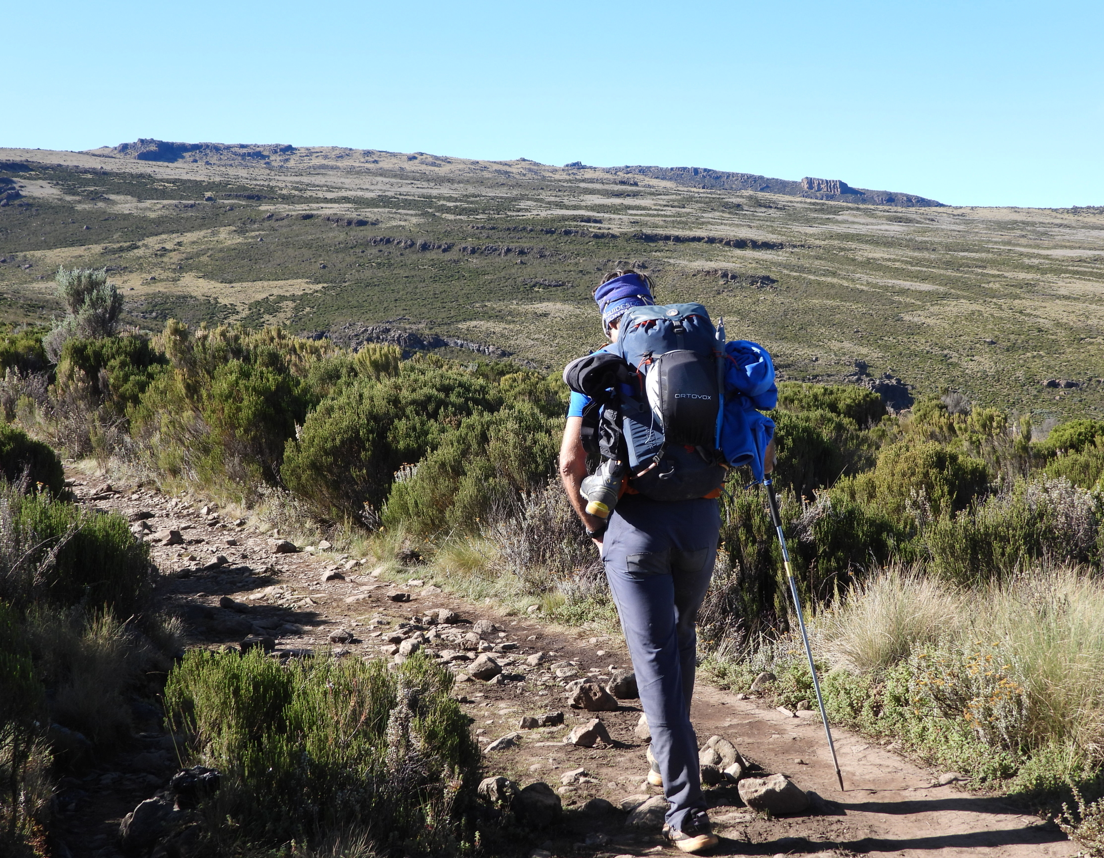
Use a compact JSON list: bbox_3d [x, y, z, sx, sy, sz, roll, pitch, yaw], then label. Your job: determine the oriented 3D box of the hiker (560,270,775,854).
[{"bbox_3d":[0.335,0.362,5.500,0.650,1.690,0.800,-2,4,-23],"label":"hiker"}]

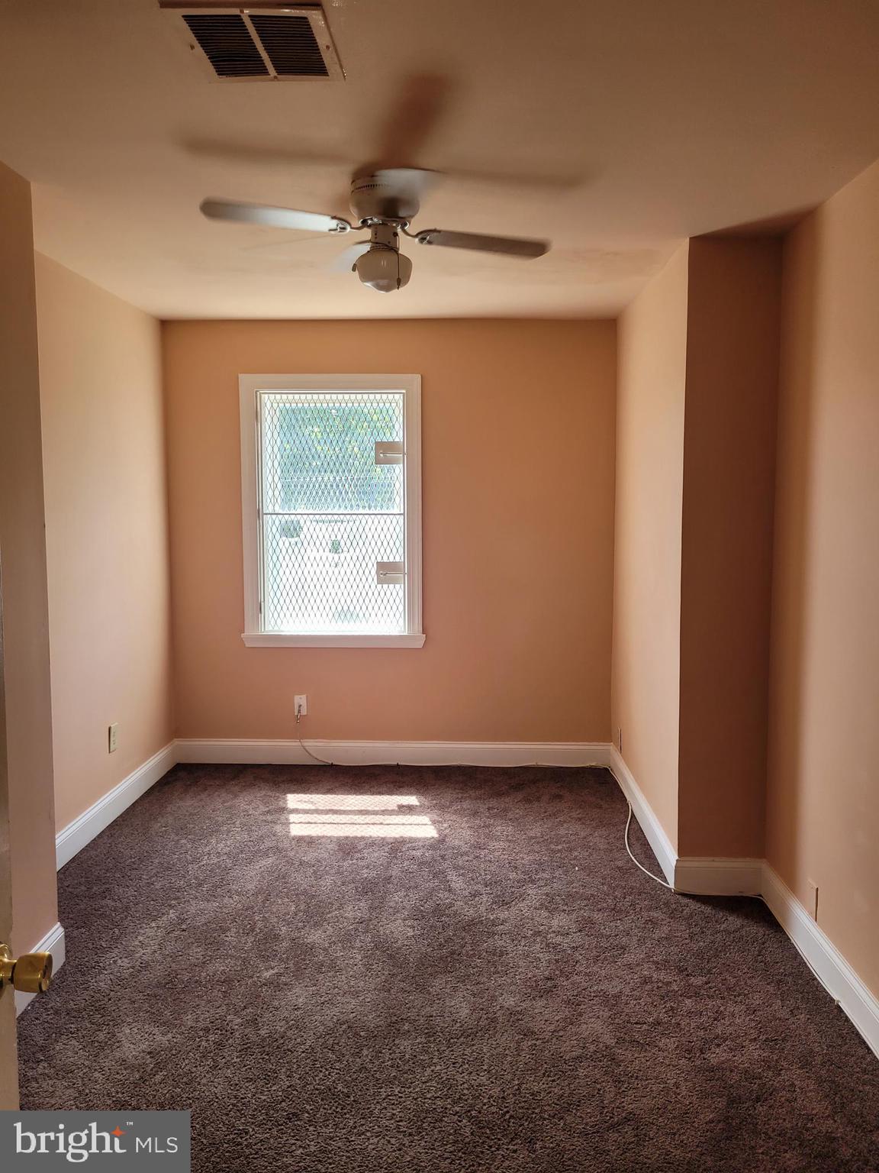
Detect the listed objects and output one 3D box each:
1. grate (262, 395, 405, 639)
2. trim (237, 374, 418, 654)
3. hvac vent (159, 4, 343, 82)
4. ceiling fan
[{"bbox_3d":[-0.571,-0.391,4.741,0.779,1.290,0.030,0,6,2],"label":"grate"},{"bbox_3d":[-0.580,-0.394,4.726,0.976,1.461,0.070,0,6,2],"label":"trim"},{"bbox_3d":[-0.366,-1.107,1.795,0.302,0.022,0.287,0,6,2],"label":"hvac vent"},{"bbox_3d":[-0.149,-1.037,2.615,1.080,0.325,1.080,-2,6,-21],"label":"ceiling fan"}]

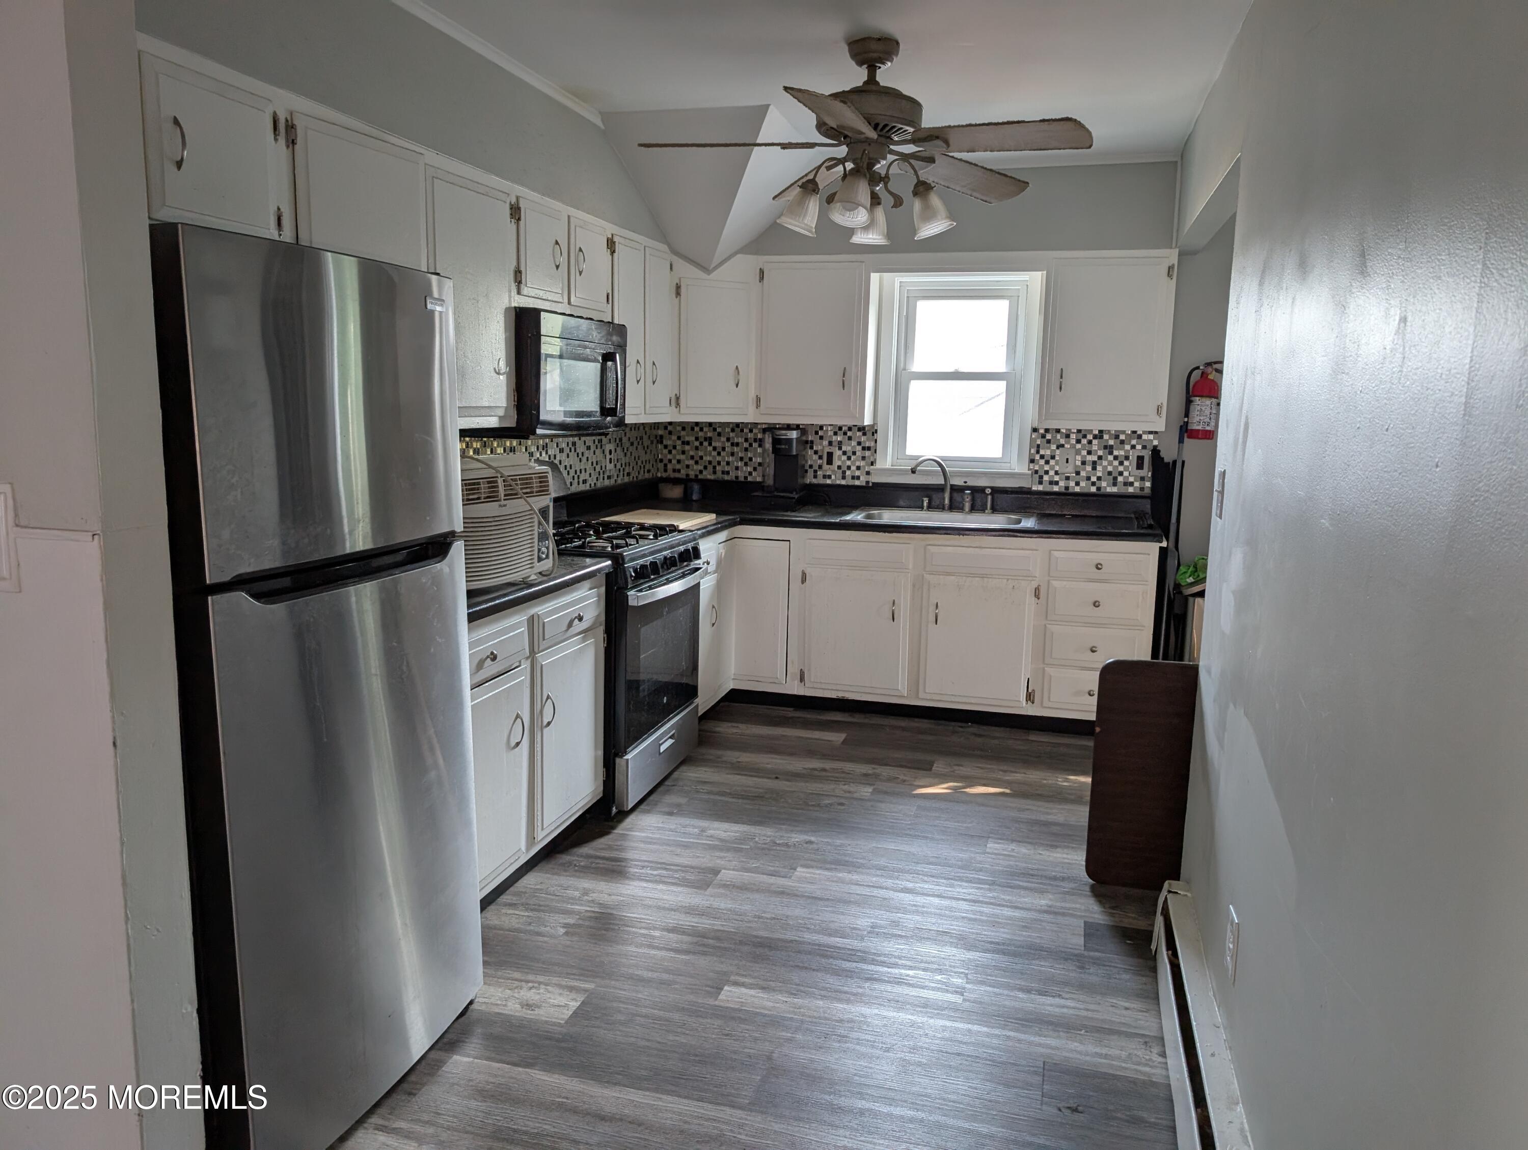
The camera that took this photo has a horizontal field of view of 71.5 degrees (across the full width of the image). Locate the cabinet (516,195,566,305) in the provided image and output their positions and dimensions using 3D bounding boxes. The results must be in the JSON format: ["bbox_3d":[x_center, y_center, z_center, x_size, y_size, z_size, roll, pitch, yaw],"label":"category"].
[{"bbox_3d":[-0.907,-1.115,3.720,0.325,0.345,0.386,3,10,15],"label":"cabinet"}]

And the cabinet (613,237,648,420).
[{"bbox_3d":[-0.705,-1.029,4.479,0.325,0.740,0.352,3,10,15],"label":"cabinet"}]

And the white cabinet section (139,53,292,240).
[{"bbox_3d":[-1.321,-0.906,2.348,0.330,0.340,0.435,3,9,16],"label":"white cabinet section"}]

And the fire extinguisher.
[{"bbox_3d":[2.005,-0.800,4.847,0.175,0.370,0.140,3,10,15],"label":"fire extinguisher"}]

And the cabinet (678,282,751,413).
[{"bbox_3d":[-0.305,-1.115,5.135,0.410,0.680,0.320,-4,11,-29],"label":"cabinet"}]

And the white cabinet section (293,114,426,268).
[{"bbox_3d":[-1.186,-0.981,2.813,0.330,0.345,0.540,3,9,16],"label":"white cabinet section"}]

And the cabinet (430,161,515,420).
[{"bbox_3d":[-1.032,-0.843,3.320,0.325,0.748,0.504,3,10,15],"label":"cabinet"}]

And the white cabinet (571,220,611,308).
[{"bbox_3d":[-0.796,-1.175,4.067,0.320,0.320,0.400,3,10,15],"label":"white cabinet"}]

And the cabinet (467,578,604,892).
[{"bbox_3d":[-0.964,0.441,3.238,0.620,0.785,0.990,3,10,15],"label":"cabinet"}]

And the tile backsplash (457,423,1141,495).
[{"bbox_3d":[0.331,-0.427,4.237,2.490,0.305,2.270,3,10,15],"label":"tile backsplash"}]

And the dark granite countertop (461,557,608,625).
[{"bbox_3d":[-0.944,0.030,3.172,0.645,0.042,1.020,3,10,15],"label":"dark granite countertop"}]

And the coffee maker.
[{"bbox_3d":[0.088,-0.530,5.330,0.220,0.400,0.270,3,10,15],"label":"coffee maker"}]

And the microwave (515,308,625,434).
[{"bbox_3d":[-0.825,-0.745,3.939,0.412,0.406,0.757,3,10,15],"label":"microwave"}]

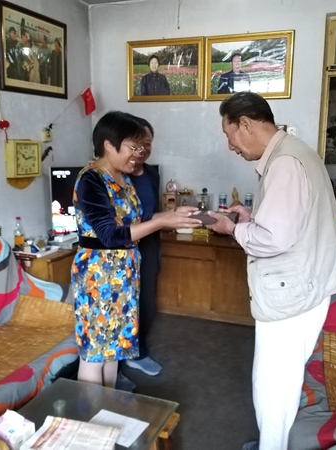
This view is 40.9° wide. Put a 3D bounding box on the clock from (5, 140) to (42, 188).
[{"bbox_3d":[-1.097,-0.460,3.453,0.085,0.370,0.295,5,13,23],"label":"clock"}]

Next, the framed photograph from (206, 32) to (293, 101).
[{"bbox_3d":[0.678,-1.334,3.813,0.743,0.535,0.035,4,16,20],"label":"framed photograph"}]

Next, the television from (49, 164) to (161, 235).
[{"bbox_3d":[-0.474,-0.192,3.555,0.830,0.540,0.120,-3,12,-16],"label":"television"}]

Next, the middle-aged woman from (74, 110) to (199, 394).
[{"bbox_3d":[-0.166,0.299,2.076,0.560,1.600,0.460,6,13,27],"label":"middle-aged woman"}]

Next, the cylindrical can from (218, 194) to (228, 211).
[{"bbox_3d":[0.494,-0.197,4.016,0.072,0.160,0.072,4,13,20],"label":"cylindrical can"}]

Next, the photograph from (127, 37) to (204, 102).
[{"bbox_3d":[-0.028,-1.389,4.066,0.727,0.532,0.035,4,16,20],"label":"photograph"}]

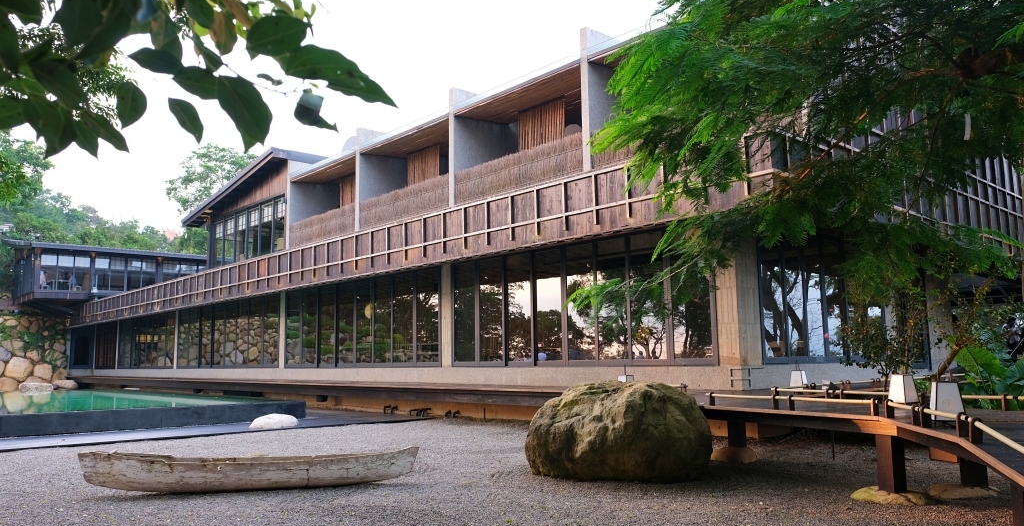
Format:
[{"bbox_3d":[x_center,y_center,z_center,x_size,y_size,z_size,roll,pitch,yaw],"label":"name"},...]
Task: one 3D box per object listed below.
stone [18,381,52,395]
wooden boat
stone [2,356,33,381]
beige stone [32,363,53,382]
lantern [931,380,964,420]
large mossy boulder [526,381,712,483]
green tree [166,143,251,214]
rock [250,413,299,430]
[{"bbox_3d":[-28.037,7.384,43.500,1.650,0.600,0.900,6,-10,-42],"label":"stone"},{"bbox_3d":[-3.280,2.585,9.300,4.130,0.470,0.680,-1,-7,-2],"label":"wooden boat"},{"bbox_3d":[-32.876,7.102,49.300,1.650,1.600,1.300,6,-10,-42],"label":"stone"},{"bbox_3d":[-32.036,7.514,50.500,1.150,1.270,1.000,6,-10,-42],"label":"beige stone"},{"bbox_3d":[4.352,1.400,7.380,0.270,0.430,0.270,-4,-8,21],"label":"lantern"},{"bbox_3d":[1.427,2.232,10.000,2.360,1.190,1.800,-2,-7,6],"label":"large mossy boulder"},{"bbox_3d":[-25.285,-6.416,62.000,7.000,7.000,6.500,2,-8,-22],"label":"green tree"},{"bbox_3d":[-5.710,3.783,17.700,1.120,0.340,0.750,1,-8,-18],"label":"rock"}]

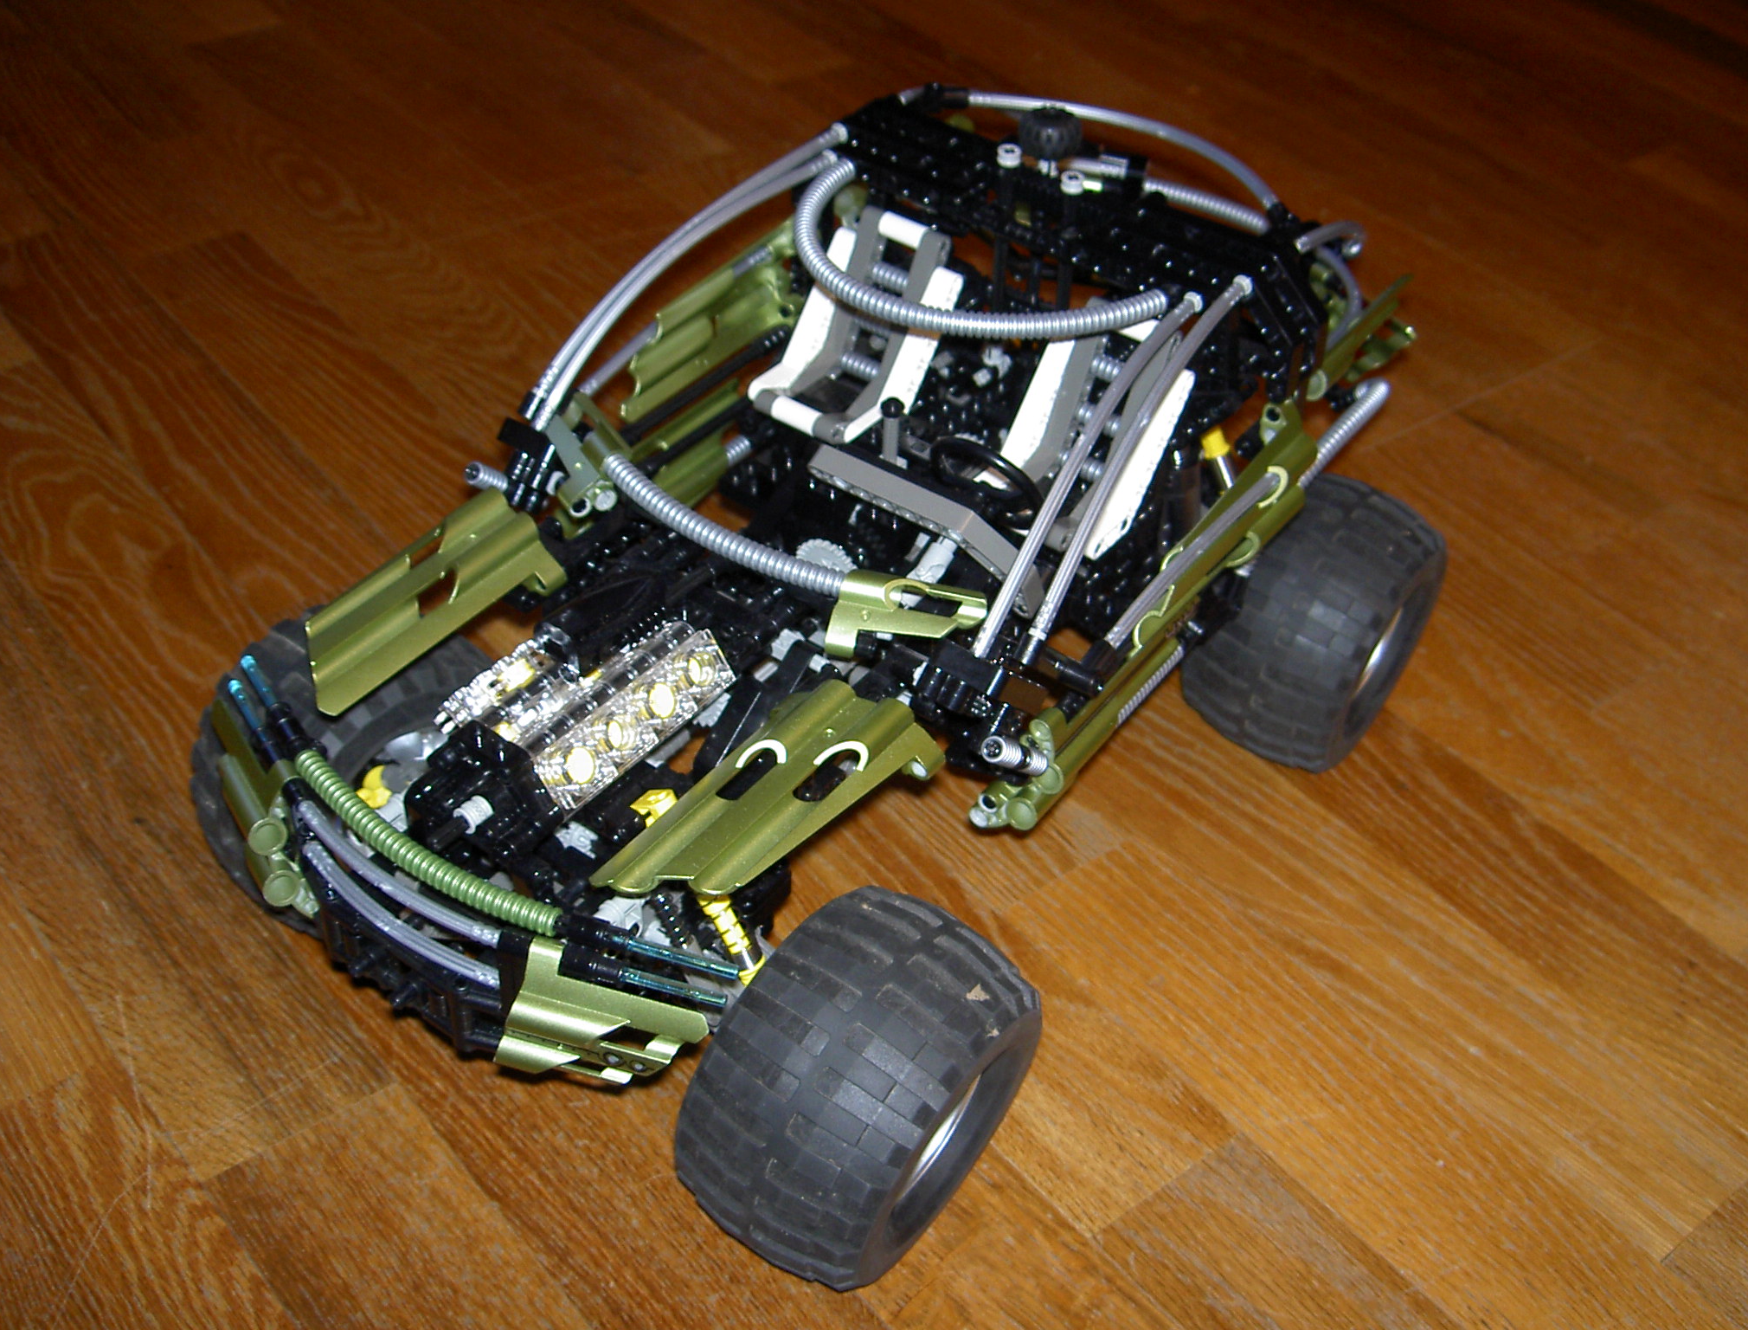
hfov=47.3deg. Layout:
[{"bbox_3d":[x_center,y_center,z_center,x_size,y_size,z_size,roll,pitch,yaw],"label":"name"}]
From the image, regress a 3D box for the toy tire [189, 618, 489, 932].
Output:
[{"bbox_3d":[-0.159,0.033,0.631,0.060,0.104,0.104,31,46,35],"label":"toy tire"}]

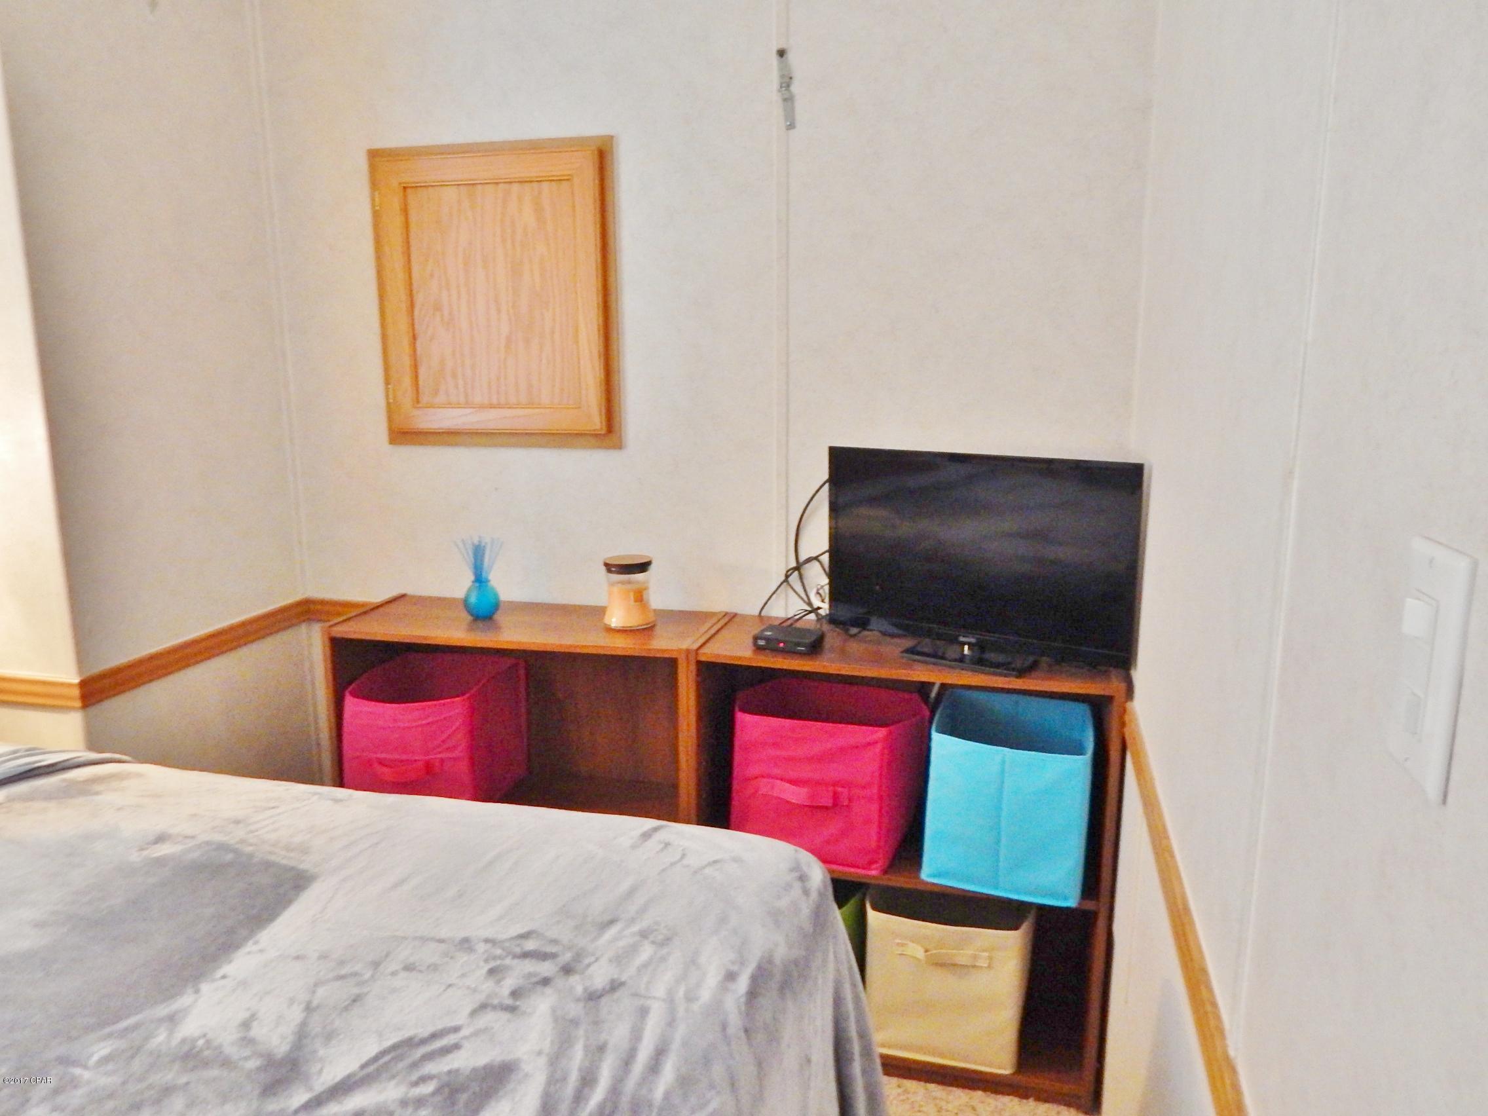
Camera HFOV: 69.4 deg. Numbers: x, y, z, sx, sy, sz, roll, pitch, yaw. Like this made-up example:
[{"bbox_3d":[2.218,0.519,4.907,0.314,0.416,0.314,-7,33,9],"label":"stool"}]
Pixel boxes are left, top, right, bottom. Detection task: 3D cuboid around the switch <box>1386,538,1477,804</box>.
[{"bbox_3d":[0.326,0.051,0.516,0.012,0.115,0.071,3,12,14],"label":"switch"}]

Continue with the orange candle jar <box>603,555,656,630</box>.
[{"bbox_3d":[-0.228,0.067,2.126,0.103,0.131,0.103,0,12,0],"label":"orange candle jar"}]

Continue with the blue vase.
[{"bbox_3d":[-0.538,0.083,2.196,0.074,0.076,0.074,3,12,14],"label":"blue vase"}]

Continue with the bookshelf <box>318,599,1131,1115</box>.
[{"bbox_3d":[-0.066,0.531,2.159,1.510,0.794,0.287,3,12,14],"label":"bookshelf"}]

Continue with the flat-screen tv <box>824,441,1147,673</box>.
[{"bbox_3d":[0.394,0.001,1.860,0.557,0.360,0.130,7,14,32],"label":"flat-screen tv"}]

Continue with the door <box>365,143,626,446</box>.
[{"bbox_3d":[-0.516,-0.532,2.211,0.542,0.609,0.036,3,12,14],"label":"door"}]

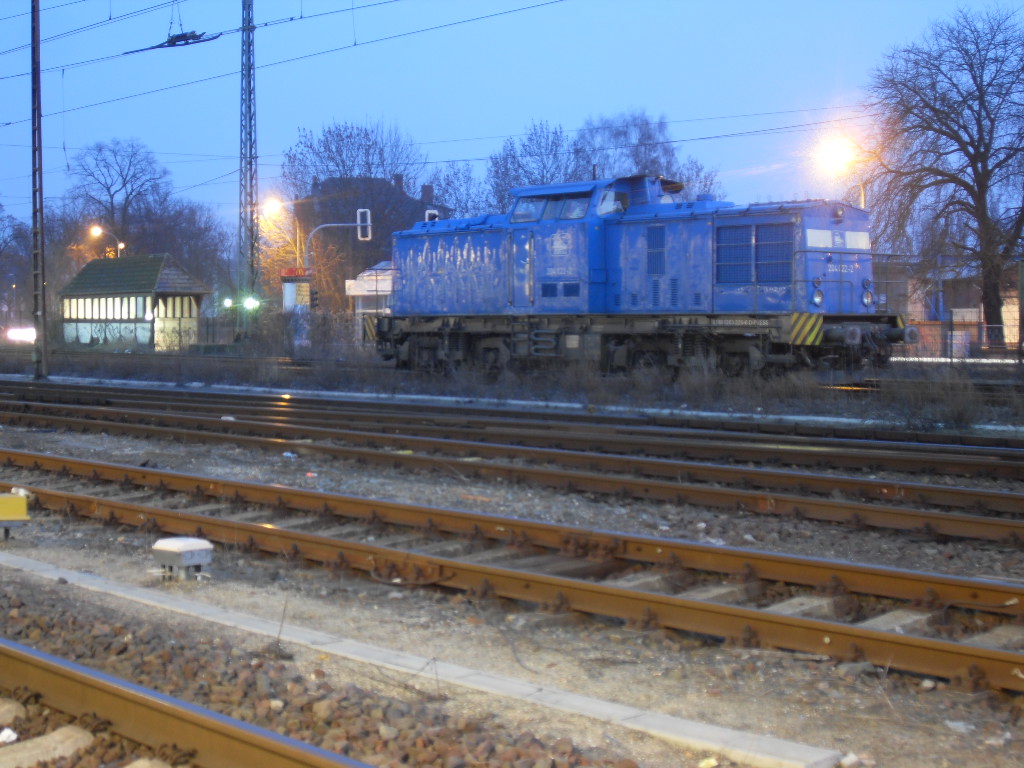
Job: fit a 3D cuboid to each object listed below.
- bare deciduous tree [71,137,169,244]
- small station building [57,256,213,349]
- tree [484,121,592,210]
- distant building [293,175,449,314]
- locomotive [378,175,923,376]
[{"bbox_3d":[-27.056,-10.085,119.697,7.500,13.800,7.500,0,2,0],"label":"bare deciduous tree"},{"bbox_3d":[-17.133,-3.671,78.570,3.000,4.200,8.400,-2,3,-43],"label":"small station building"},{"bbox_3d":[1.701,-9.876,111.700,7.200,14.000,7.200,0,2,0],"label":"tree"},{"bbox_3d":[-9.612,-8.854,121.747,9.500,11.400,8.500,2,3,42],"label":"distant building"},{"bbox_3d":[1.950,-2.160,36.443,3.100,4.260,14.240,-2,3,-42],"label":"locomotive"}]

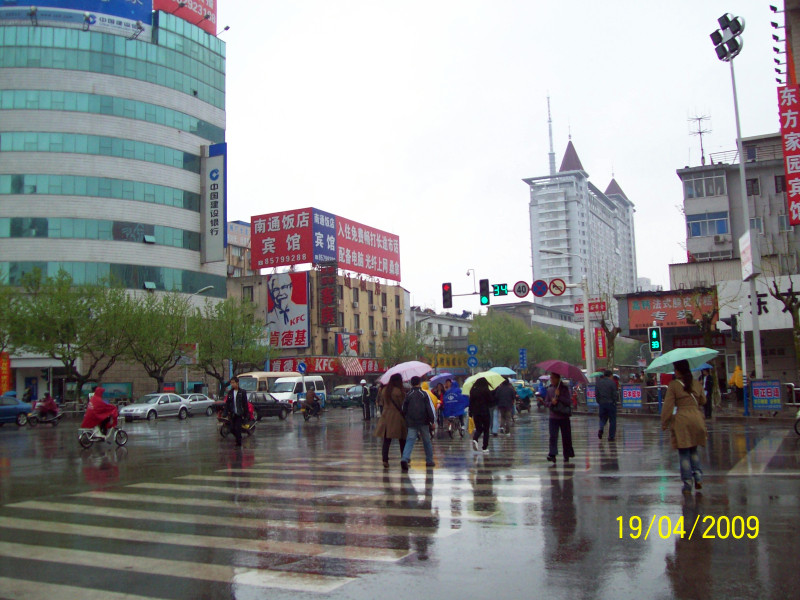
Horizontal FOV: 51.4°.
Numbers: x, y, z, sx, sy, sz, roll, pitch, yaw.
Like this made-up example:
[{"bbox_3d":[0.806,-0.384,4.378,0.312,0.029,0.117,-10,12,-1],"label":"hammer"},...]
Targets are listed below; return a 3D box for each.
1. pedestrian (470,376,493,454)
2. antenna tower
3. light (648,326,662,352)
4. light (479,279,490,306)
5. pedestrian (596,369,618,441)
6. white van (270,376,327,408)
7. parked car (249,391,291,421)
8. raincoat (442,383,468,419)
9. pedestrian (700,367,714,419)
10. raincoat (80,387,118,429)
[{"bbox_3d":[1.760,2.503,18.202,0.520,1.670,0.460,-4,-6,19],"label":"pedestrian"},{"bbox_3d":[22.738,-12.165,63.059,1.600,3.800,1.500,-4,-7,25],"label":"antenna tower"},{"bbox_3d":[9.763,1.509,31.791,0.470,0.960,0.300,-4,-6,22],"label":"light"},{"bbox_3d":[4.209,-0.357,41.200,0.420,1.250,0.300,-4,-6,23],"label":"light"},{"bbox_3d":[5.013,2.549,20.100,0.520,1.690,0.420,-3,-6,14],"label":"pedestrian"},{"bbox_3d":[-6.455,6.010,52.677,1.760,2.200,4.900,-3,-6,18],"label":"white van"},{"bbox_3d":[-7.024,5.212,41.316,1.700,1.420,4.500,-4,-6,25],"label":"parked car"},{"bbox_3d":[1.528,2.780,22.900,0.720,1.000,0.700,-4,-6,21],"label":"raincoat"},{"bbox_3d":[10.348,3.088,28.002,0.420,1.710,0.500,3,-7,-37],"label":"pedestrian"},{"bbox_3d":[-8.307,2.972,23.000,0.950,1.140,0.680,3,-7,-37],"label":"raincoat"}]

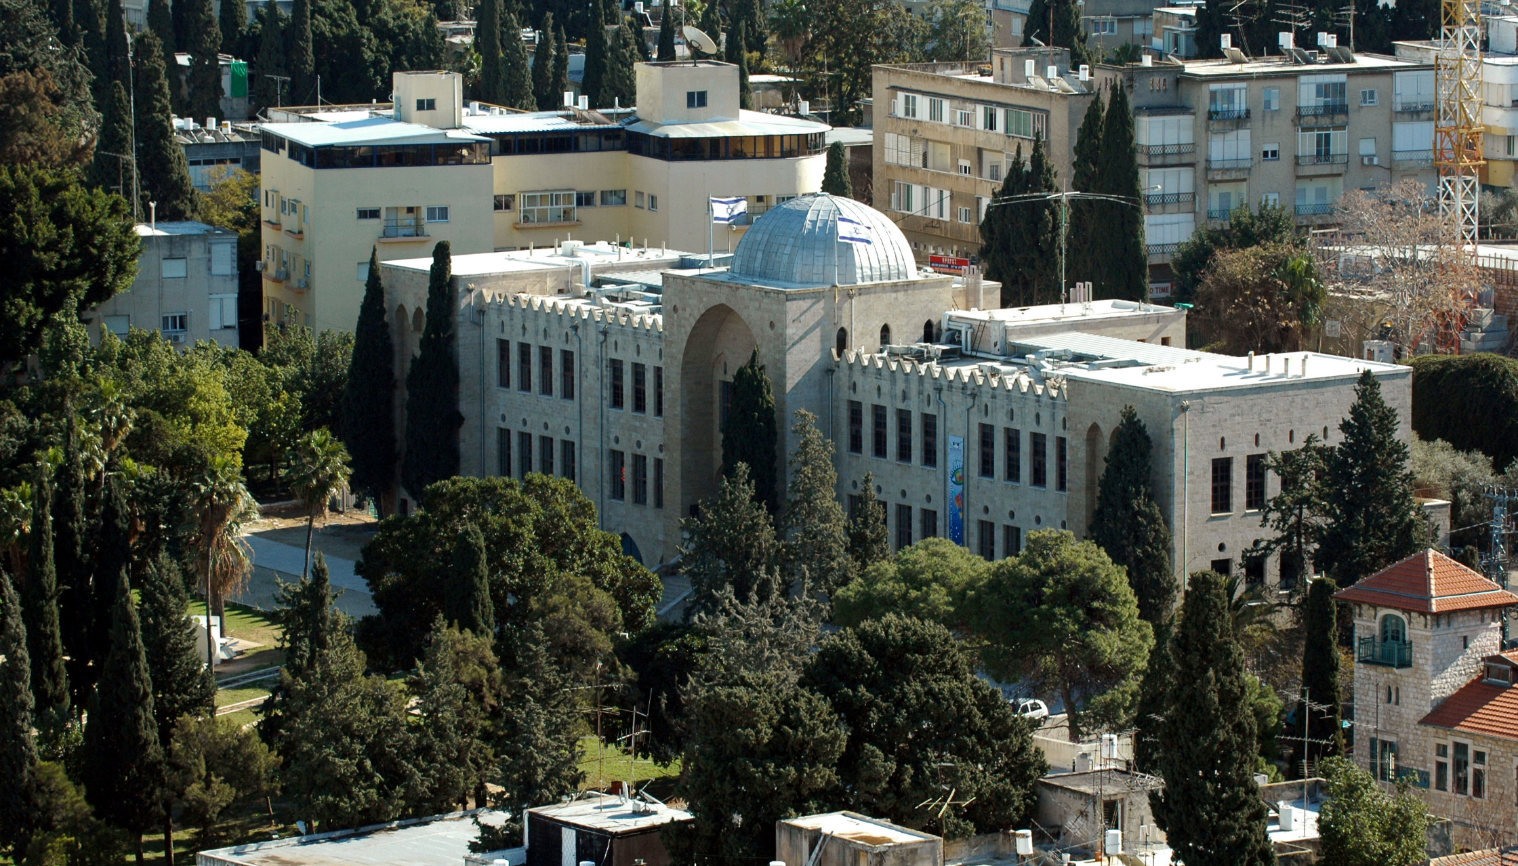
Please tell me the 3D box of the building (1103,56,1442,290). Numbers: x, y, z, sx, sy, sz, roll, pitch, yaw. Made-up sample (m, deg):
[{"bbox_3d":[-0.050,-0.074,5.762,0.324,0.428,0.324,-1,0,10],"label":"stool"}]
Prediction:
[{"bbox_3d":[32.423,-17.595,436.264,22.770,15.600,10.930,-6,10,-36],"label":"building"}]

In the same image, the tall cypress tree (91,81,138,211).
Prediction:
[{"bbox_3d":[-46.330,-17.880,473.990,3.400,14.690,3.400,-1,8,-6],"label":"tall cypress tree"}]

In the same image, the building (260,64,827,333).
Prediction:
[{"bbox_3d":[-13.534,-13.818,418.941,32.860,19.600,17.800,-3,8,-19],"label":"building"}]

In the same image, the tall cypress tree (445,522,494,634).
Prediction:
[{"bbox_3d":[-14.280,8.620,325.410,2.450,8.640,2.450,0,8,0],"label":"tall cypress tree"}]

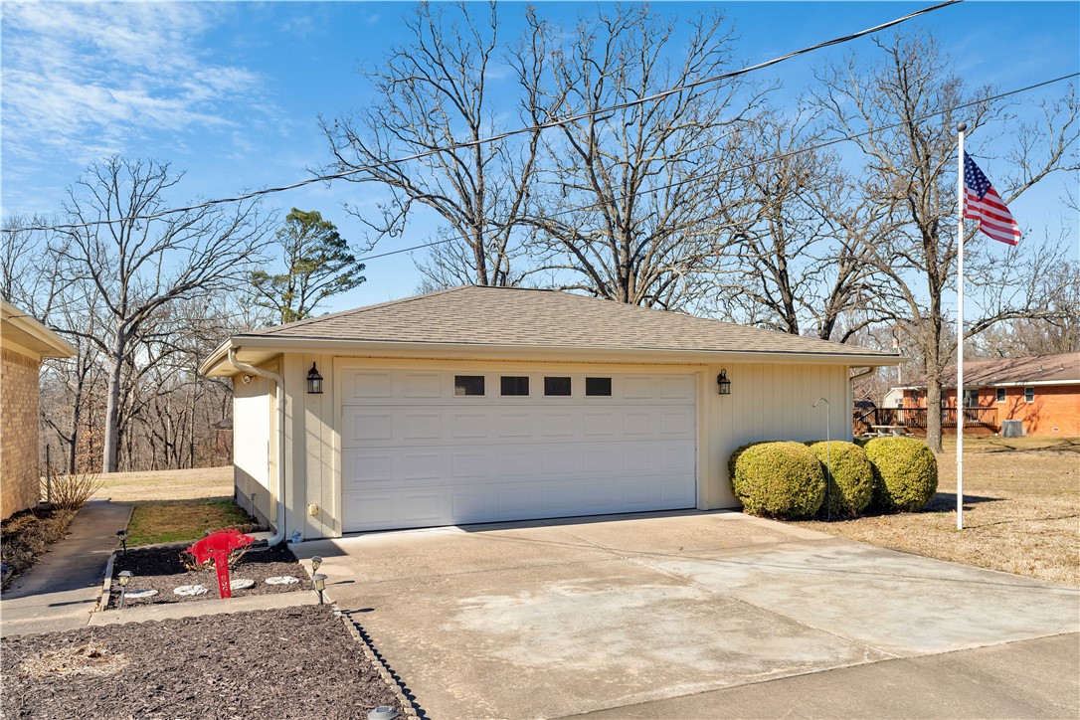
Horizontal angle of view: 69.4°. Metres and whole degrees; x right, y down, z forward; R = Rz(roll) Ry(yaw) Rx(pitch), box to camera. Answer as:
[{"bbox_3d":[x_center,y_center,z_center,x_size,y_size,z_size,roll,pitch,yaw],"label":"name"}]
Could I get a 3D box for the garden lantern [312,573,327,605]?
[{"bbox_3d":[-1.895,1.965,6.710,0.125,0.265,0.125,1,-3,-24],"label":"garden lantern"}]

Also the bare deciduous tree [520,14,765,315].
[{"bbox_3d":[3.500,-4.200,26.200,8.200,15.000,8.000,1,-3,-24],"label":"bare deciduous tree"}]

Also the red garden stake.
[{"bbox_3d":[-2.820,1.800,6.920,0.590,0.600,0.030,-1,-3,-23],"label":"red garden stake"}]

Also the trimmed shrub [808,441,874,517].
[{"bbox_3d":[4.546,1.780,11.900,1.180,1.140,1.180,1,-3,-24],"label":"trimmed shrub"}]

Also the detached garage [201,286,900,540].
[{"bbox_3d":[-0.380,0.570,14.950,10.700,3.900,8.650,1,-3,-24],"label":"detached garage"}]

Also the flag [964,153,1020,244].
[{"bbox_3d":[6.040,-2.160,10.420,0.780,1.250,0.300,0,-2,9],"label":"flag"}]

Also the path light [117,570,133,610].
[{"bbox_3d":[-3.500,1.940,6.600,0.135,0.335,0.135,1,-3,-24],"label":"path light"}]

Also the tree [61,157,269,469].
[{"bbox_3d":[-13.000,-1.600,27.000,7.500,11.000,7.200,1,-3,-24],"label":"tree"}]

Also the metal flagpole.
[{"bbox_3d":[5.646,-0.420,10.500,0.135,5.480,0.135,1,-3,-24],"label":"metal flagpole"}]

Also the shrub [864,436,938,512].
[{"bbox_3d":[5.777,1.800,12.500,1.180,1.160,1.180,1,-3,-24],"label":"shrub"}]

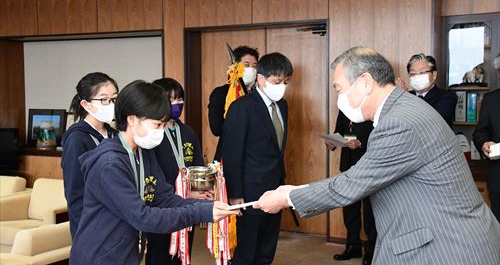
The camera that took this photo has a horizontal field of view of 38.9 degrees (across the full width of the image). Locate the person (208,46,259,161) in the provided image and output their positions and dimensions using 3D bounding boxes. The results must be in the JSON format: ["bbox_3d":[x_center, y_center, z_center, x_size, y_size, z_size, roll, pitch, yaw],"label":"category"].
[{"bbox_3d":[-0.010,0.300,4.720,0.540,1.740,0.360,-1,3,-18],"label":"person"}]

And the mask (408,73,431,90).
[{"bbox_3d":[1.034,-0.311,4.320,0.135,0.110,0.075,-5,5,38],"label":"mask"}]

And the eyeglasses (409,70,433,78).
[{"bbox_3d":[1.061,-0.363,4.370,0.140,0.042,0.140,-5,5,38],"label":"eyeglasses"}]

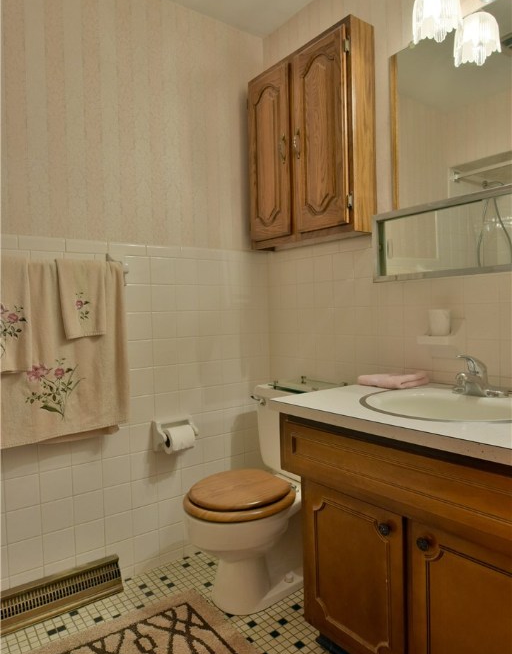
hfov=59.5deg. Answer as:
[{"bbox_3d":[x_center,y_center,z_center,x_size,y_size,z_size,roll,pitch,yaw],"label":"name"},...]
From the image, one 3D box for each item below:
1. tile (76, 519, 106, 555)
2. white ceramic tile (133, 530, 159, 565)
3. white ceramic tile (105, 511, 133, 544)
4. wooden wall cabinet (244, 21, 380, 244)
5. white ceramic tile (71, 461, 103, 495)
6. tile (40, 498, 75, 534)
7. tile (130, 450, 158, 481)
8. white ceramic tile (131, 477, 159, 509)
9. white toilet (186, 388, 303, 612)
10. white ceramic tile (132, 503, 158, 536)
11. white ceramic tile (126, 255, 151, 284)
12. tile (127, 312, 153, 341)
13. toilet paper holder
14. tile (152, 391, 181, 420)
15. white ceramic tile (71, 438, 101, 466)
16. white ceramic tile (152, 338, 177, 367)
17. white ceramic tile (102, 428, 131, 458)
[{"bbox_3d":[-0.617,0.772,1.664,0.108,0.108,0.010,-3,3,-38],"label":"tile"},{"bbox_3d":[-0.438,0.882,1.797,0.108,0.108,0.010,-3,1,-36],"label":"white ceramic tile"},{"bbox_3d":[-0.529,0.775,1.731,0.108,0.108,0.010,-3,1,-36],"label":"white ceramic tile"},{"bbox_3d":[0.197,-0.718,1.823,0.147,0.744,0.587,-3,3,-38],"label":"wooden wall cabinet"},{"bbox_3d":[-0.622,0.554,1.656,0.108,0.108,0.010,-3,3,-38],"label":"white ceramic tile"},{"bbox_3d":[-0.706,0.667,1.593,0.108,0.108,0.010,-3,3,-38],"label":"tile"},{"bbox_3d":[-0.453,0.553,1.807,0.108,0.109,0.010,-3,2,-36],"label":"tile"},{"bbox_3d":[-0.441,0.649,1.773,0.107,0.107,0.009,-3,2,-37],"label":"white ceramic tile"},{"bbox_3d":[0.040,0.601,1.645,0.654,0.706,0.473,-3,2,-37],"label":"white toilet"},{"bbox_3d":[-0.441,0.772,1.795,0.108,0.108,0.010,-3,1,-36],"label":"white ceramic tile"},{"bbox_3d":[-0.468,-0.221,1.763,0.108,0.108,0.010,-3,3,-38],"label":"white ceramic tile"},{"bbox_3d":[-0.468,-0.004,1.790,0.108,0.109,0.010,-3,2,-36],"label":"tile"},{"bbox_3d":[-0.324,0.444,1.837,0.160,0.120,0.098,-3,2,-36],"label":"toilet paper holder"},{"bbox_3d":[-0.365,0.322,1.832,0.107,0.107,0.009,-3,2,-37],"label":"tile"},{"bbox_3d":[-0.619,0.441,1.638,0.107,0.107,0.009,-3,2,-37],"label":"white ceramic tile"},{"bbox_3d":[-0.376,0.103,1.858,0.108,0.109,0.010,-3,2,-36],"label":"white ceramic tile"},{"bbox_3d":[-0.538,0.445,1.725,0.108,0.108,0.010,-3,1,-36],"label":"white ceramic tile"}]

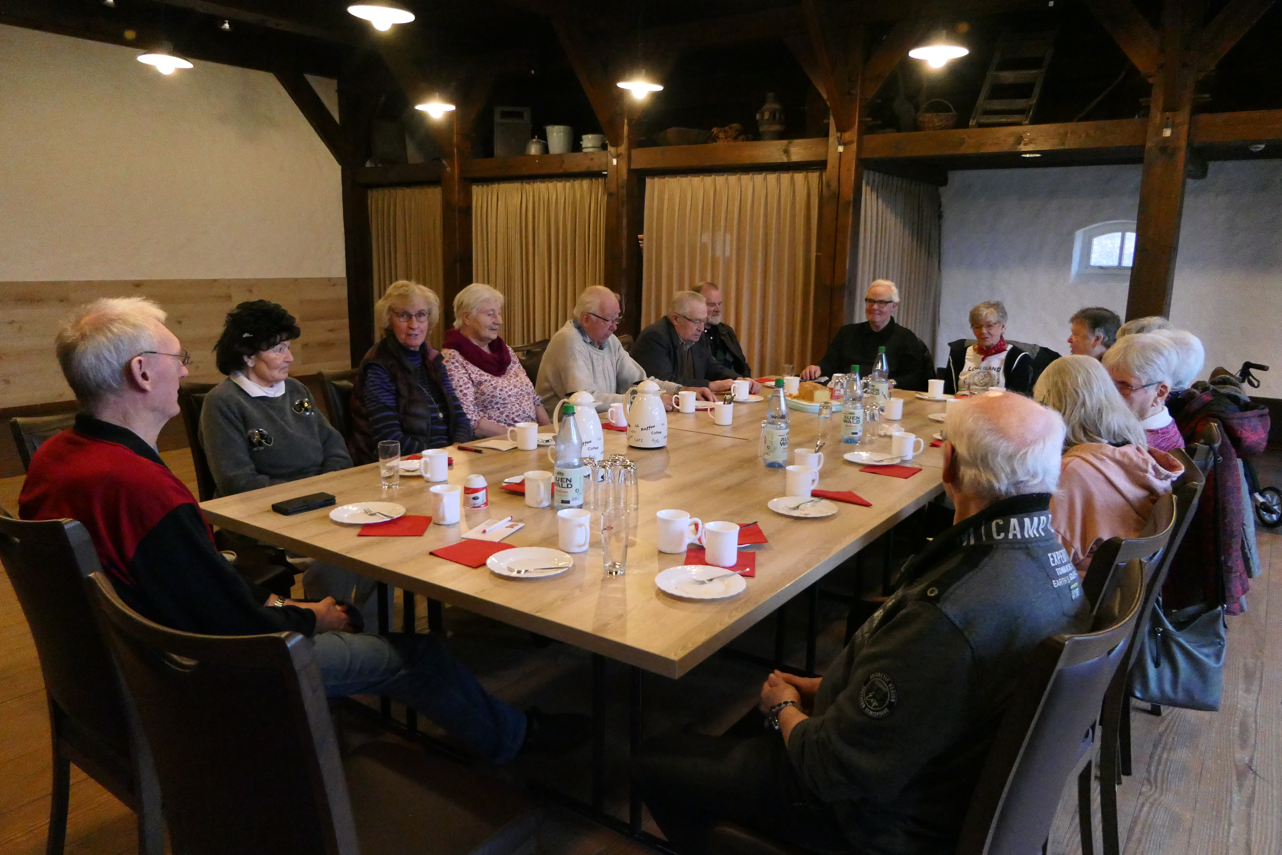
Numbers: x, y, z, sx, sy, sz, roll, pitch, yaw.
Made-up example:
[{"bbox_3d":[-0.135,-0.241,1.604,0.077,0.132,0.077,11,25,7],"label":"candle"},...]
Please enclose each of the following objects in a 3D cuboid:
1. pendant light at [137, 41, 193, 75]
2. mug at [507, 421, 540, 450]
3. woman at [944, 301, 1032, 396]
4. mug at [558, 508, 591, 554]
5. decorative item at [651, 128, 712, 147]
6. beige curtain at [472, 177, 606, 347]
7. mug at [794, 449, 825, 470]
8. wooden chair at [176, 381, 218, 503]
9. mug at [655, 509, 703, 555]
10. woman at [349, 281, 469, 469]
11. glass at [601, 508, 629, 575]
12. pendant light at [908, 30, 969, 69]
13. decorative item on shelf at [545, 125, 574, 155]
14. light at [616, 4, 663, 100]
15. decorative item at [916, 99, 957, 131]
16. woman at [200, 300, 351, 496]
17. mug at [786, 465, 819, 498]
[{"bbox_3d":[-2.599,-2.016,4.679,0.275,0.165,0.275,9,14,35],"label":"pendant light"},{"bbox_3d":[-0.423,0.032,3.075,0.110,0.088,0.079,-2,12,-11],"label":"mug"},{"bbox_3d":[1.751,-0.047,4.537,0.500,1.220,0.740,8,14,35],"label":"woman"},{"bbox_3d":[-0.151,0.247,2.021,0.079,0.088,0.110,-7,13,-31],"label":"mug"},{"bbox_3d":[0.277,-1.977,5.825,0.440,0.140,0.250,7,13,29],"label":"decorative item"},{"bbox_3d":[-0.792,-0.922,6.721,1.270,1.950,0.130,6,13,27],"label":"beige curtain"},{"bbox_3d":[0.545,0.118,2.735,0.111,0.086,0.081,-3,12,-16],"label":"mug"},{"bbox_3d":[-1.214,0.349,3.015,0.620,1.000,0.460,8,14,35],"label":"wooden chair"},{"bbox_3d":[0.094,0.251,2.057,0.111,0.086,0.081,0,11,-3],"label":"mug"},{"bbox_3d":[-0.744,0.129,3.267,0.740,1.340,0.500,8,14,35],"label":"woman"},{"bbox_3d":[-0.056,0.259,1.940,0.061,0.132,0.061,1,11,0],"label":"glass"},{"bbox_3d":[1.477,-1.871,4.233,0.295,0.185,0.295,6,13,28],"label":"pendant light"},{"bbox_3d":[-0.601,-2.115,6.291,0.200,0.210,0.200,1,11,0],"label":"decorative item on shelf"},{"bbox_3d":[-0.006,-2.182,4.969,0.275,0.524,0.275,0,12,0],"label":"light"},{"bbox_3d":[1.731,-1.825,5.006,0.250,0.190,0.220,7,13,29],"label":"decorative item"},{"bbox_3d":[-1.090,0.232,2.864,0.760,1.270,0.490,9,15,38],"label":"woman"},{"bbox_3d":[0.480,0.162,2.513,0.111,0.086,0.081,-4,12,-21],"label":"mug"}]

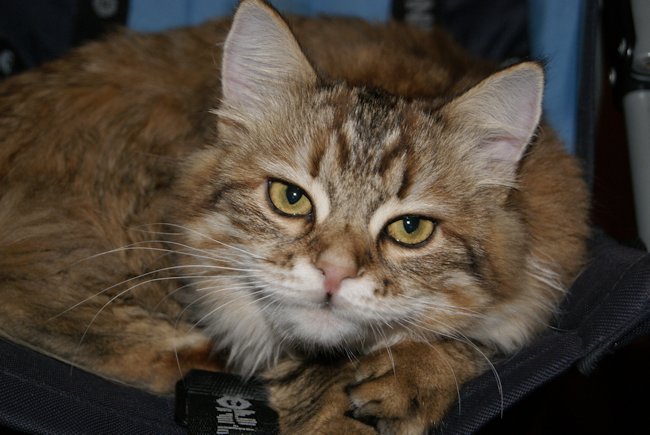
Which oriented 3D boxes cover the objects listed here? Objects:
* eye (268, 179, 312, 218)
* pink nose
[{"bbox_3d":[-0.013,-0.007,0.562,0.018,0.013,0.012,16,9,5],"label":"eye"},{"bbox_3d":[0.004,0.021,0.545,0.015,0.013,0.011,15,11,0],"label":"pink nose"}]

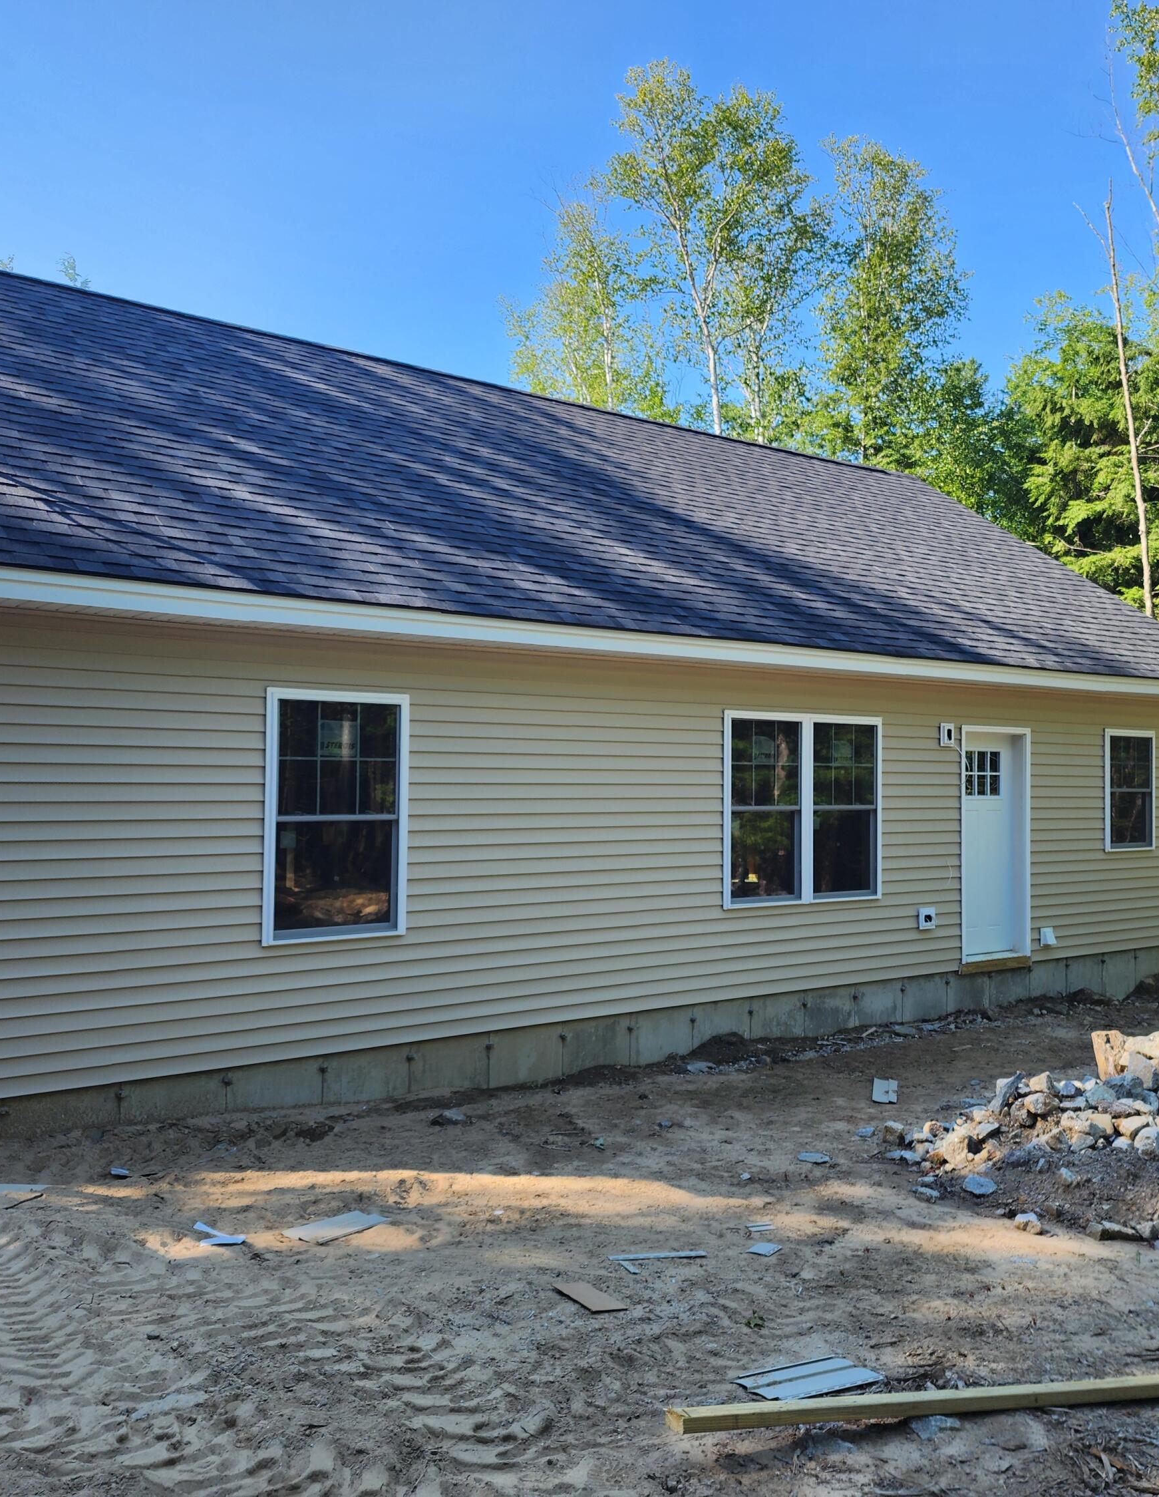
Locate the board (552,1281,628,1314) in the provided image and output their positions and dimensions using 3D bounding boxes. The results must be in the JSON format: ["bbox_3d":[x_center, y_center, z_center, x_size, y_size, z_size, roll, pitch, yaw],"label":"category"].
[{"bbox_3d":[0.036,2.111,5.091,0.134,0.020,0.345,5,-6,-27],"label":"board"}]

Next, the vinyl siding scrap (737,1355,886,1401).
[{"bbox_3d":[0.719,2.002,4.186,0.466,0.025,0.206,8,-10,-34],"label":"vinyl siding scrap"}]

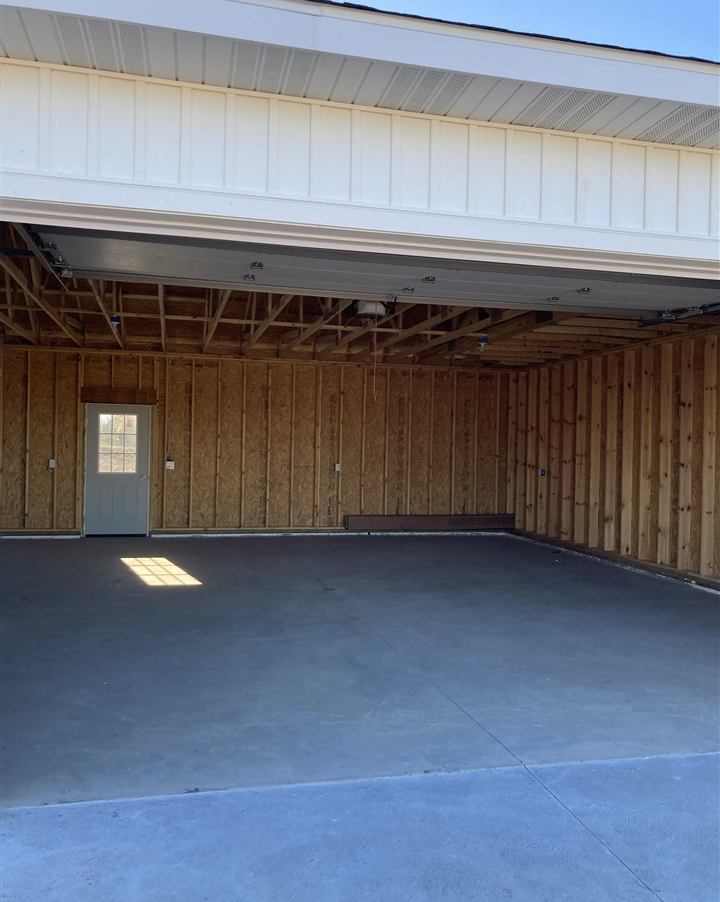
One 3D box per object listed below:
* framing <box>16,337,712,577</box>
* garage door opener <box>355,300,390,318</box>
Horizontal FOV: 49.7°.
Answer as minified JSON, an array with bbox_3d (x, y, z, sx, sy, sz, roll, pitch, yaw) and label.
[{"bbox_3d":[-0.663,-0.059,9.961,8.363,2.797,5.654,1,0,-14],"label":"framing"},{"bbox_3d":[0.088,-1.294,6.865,0.278,0.198,0.357,1,0,-13],"label":"garage door opener"}]

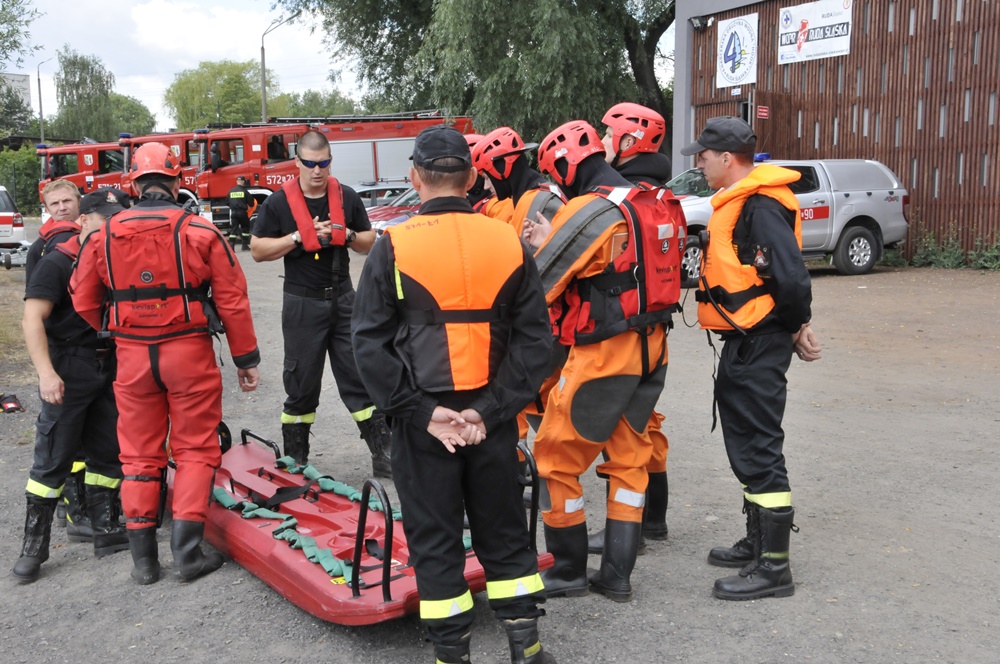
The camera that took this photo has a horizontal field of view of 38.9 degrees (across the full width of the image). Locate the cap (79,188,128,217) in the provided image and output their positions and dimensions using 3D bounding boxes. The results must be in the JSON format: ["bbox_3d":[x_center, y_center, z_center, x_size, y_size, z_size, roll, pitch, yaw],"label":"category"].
[{"bbox_3d":[-1.649,-0.536,5.900,0.265,0.135,0.180,24,18,28],"label":"cap"}]

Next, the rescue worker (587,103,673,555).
[{"bbox_3d":[0.586,-0.012,6.073,0.580,1.890,0.560,2,7,16],"label":"rescue worker"}]

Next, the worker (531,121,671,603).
[{"bbox_3d":[0.398,0.108,5.400,0.600,1.820,0.570,4,8,31],"label":"worker"}]

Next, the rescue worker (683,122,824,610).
[{"bbox_3d":[0.984,0.070,5.580,0.520,1.820,0.540,-1,6,-2],"label":"rescue worker"}]

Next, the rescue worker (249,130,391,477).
[{"bbox_3d":[-0.968,-0.154,7.678,0.750,1.830,0.500,-1,7,-6],"label":"rescue worker"}]

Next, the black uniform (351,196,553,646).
[{"bbox_3d":[-0.144,0.234,4.200,0.600,1.300,0.420,-1,6,-7],"label":"black uniform"}]

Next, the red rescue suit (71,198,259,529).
[{"bbox_3d":[-1.348,0.106,5.700,0.690,1.320,0.450,-1,6,-6],"label":"red rescue suit"}]

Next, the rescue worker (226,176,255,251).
[{"bbox_3d":[-6.236,-2.835,34.000,0.640,1.790,0.500,0,6,3],"label":"rescue worker"}]

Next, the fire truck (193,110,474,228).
[{"bbox_3d":[-4.253,-4.067,37.322,7.500,3.200,2.500,-5,8,-13],"label":"fire truck"}]

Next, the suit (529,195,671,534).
[{"bbox_3d":[0.385,0.092,5.420,0.500,1.260,0.520,4,8,38],"label":"suit"}]

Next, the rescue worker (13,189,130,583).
[{"bbox_3d":[-1.740,0.173,5.863,0.530,1.610,0.600,5,8,37],"label":"rescue worker"}]

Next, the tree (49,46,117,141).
[{"bbox_3d":[-30.320,-15.380,103.915,5.200,11.400,5.200,0,7,0],"label":"tree"}]

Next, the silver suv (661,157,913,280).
[{"bbox_3d":[3.810,-1.760,21.800,5.350,1.850,1.870,-4,8,-30],"label":"silver suv"}]

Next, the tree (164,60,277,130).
[{"bbox_3d":[-15.804,-10.915,80.000,6.200,8.600,6.200,0,6,0],"label":"tree"}]

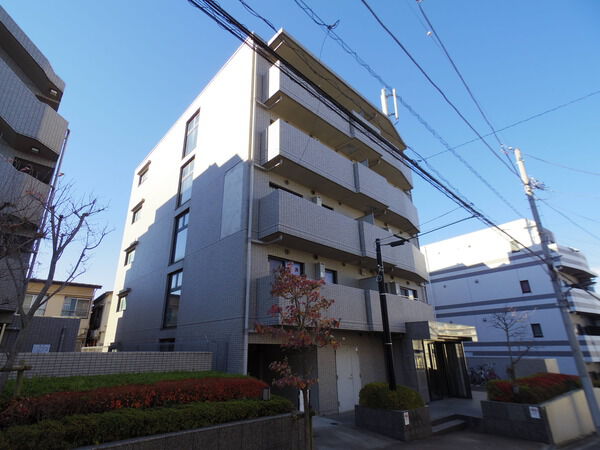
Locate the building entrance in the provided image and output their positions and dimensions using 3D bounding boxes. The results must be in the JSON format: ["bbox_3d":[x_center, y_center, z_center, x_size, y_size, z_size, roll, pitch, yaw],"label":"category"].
[{"bbox_3d":[6.132,6.070,12.405,1.989,2.244,0.306,6,-23,-18],"label":"building entrance"}]

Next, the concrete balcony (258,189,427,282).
[{"bbox_3d":[3.067,1.051,13.624,1.224,1.499,11.424,-21,-29,41],"label":"concrete balcony"}]

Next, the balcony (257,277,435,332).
[{"bbox_3d":[3.114,3.710,12.582,1.224,1.499,11.424,-21,-29,41],"label":"balcony"}]

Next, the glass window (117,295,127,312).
[{"bbox_3d":[-11.165,4.937,18.463,0.143,1.020,1.734,18,-28,-40],"label":"glass window"}]

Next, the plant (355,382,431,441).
[{"bbox_3d":[2.621,5.239,8.451,1.071,1.204,1.428,12,-25,-29],"label":"plant"}]

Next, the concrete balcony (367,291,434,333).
[{"bbox_3d":[4.696,4.255,13.960,1.224,1.499,6.885,-19,-28,39],"label":"concrete balcony"}]

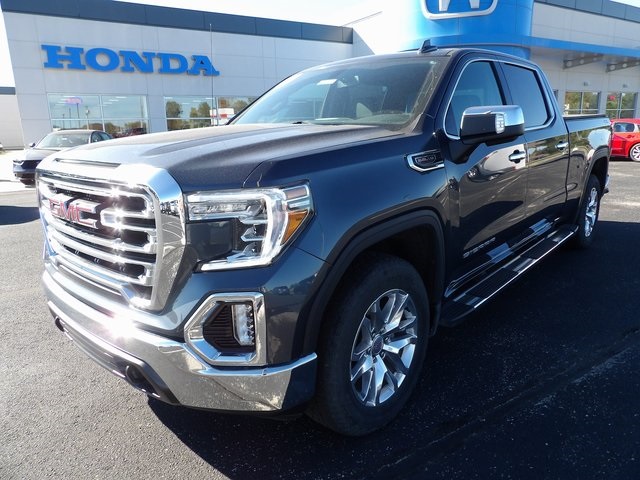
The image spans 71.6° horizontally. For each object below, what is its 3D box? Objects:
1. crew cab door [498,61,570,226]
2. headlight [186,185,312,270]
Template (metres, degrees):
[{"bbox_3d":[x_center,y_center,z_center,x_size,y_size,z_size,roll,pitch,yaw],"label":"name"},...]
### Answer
[{"bbox_3d":[1.667,-0.750,3.469,0.290,1.230,1.050,9,18,42],"label":"crew cab door"},{"bbox_3d":[-0.251,-0.045,1.535,0.330,0.280,0.350,9,18,42],"label":"headlight"}]

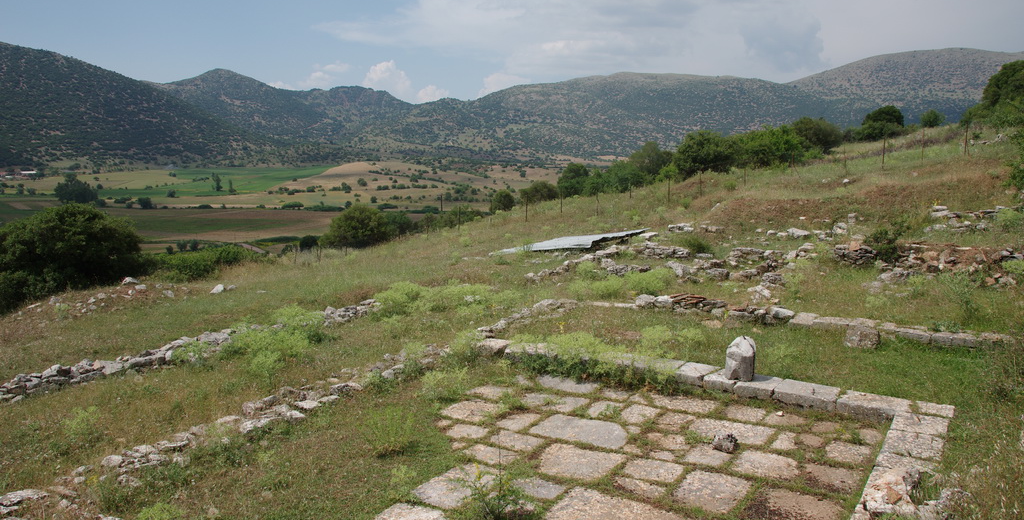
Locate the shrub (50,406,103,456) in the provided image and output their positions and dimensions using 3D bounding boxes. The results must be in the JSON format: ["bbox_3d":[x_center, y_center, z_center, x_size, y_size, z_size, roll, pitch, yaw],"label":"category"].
[{"bbox_3d":[-4.726,1.850,7.700,0.547,0.477,0.493,-6,10,-32],"label":"shrub"}]

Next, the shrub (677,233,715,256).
[{"bbox_3d":[4.913,-0.415,19.000,0.987,0.533,0.888,2,9,14],"label":"shrub"}]

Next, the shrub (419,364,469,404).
[{"bbox_3d":[-0.840,1.514,8.700,0.595,0.412,0.535,-1,9,-6],"label":"shrub"}]

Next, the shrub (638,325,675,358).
[{"bbox_3d":[1.975,1.114,9.700,0.477,0.388,0.430,2,9,12],"label":"shrub"}]

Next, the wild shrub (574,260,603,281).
[{"bbox_3d":[1.790,0.246,16.600,0.635,0.470,0.572,1,9,6],"label":"wild shrub"}]

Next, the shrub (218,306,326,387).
[{"bbox_3d":[-3.746,1.353,11.100,1.592,0.950,1.500,-3,9,-19],"label":"shrub"}]

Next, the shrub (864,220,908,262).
[{"bbox_3d":[7.494,-0.370,14.200,0.854,0.841,0.769,5,10,28],"label":"shrub"}]

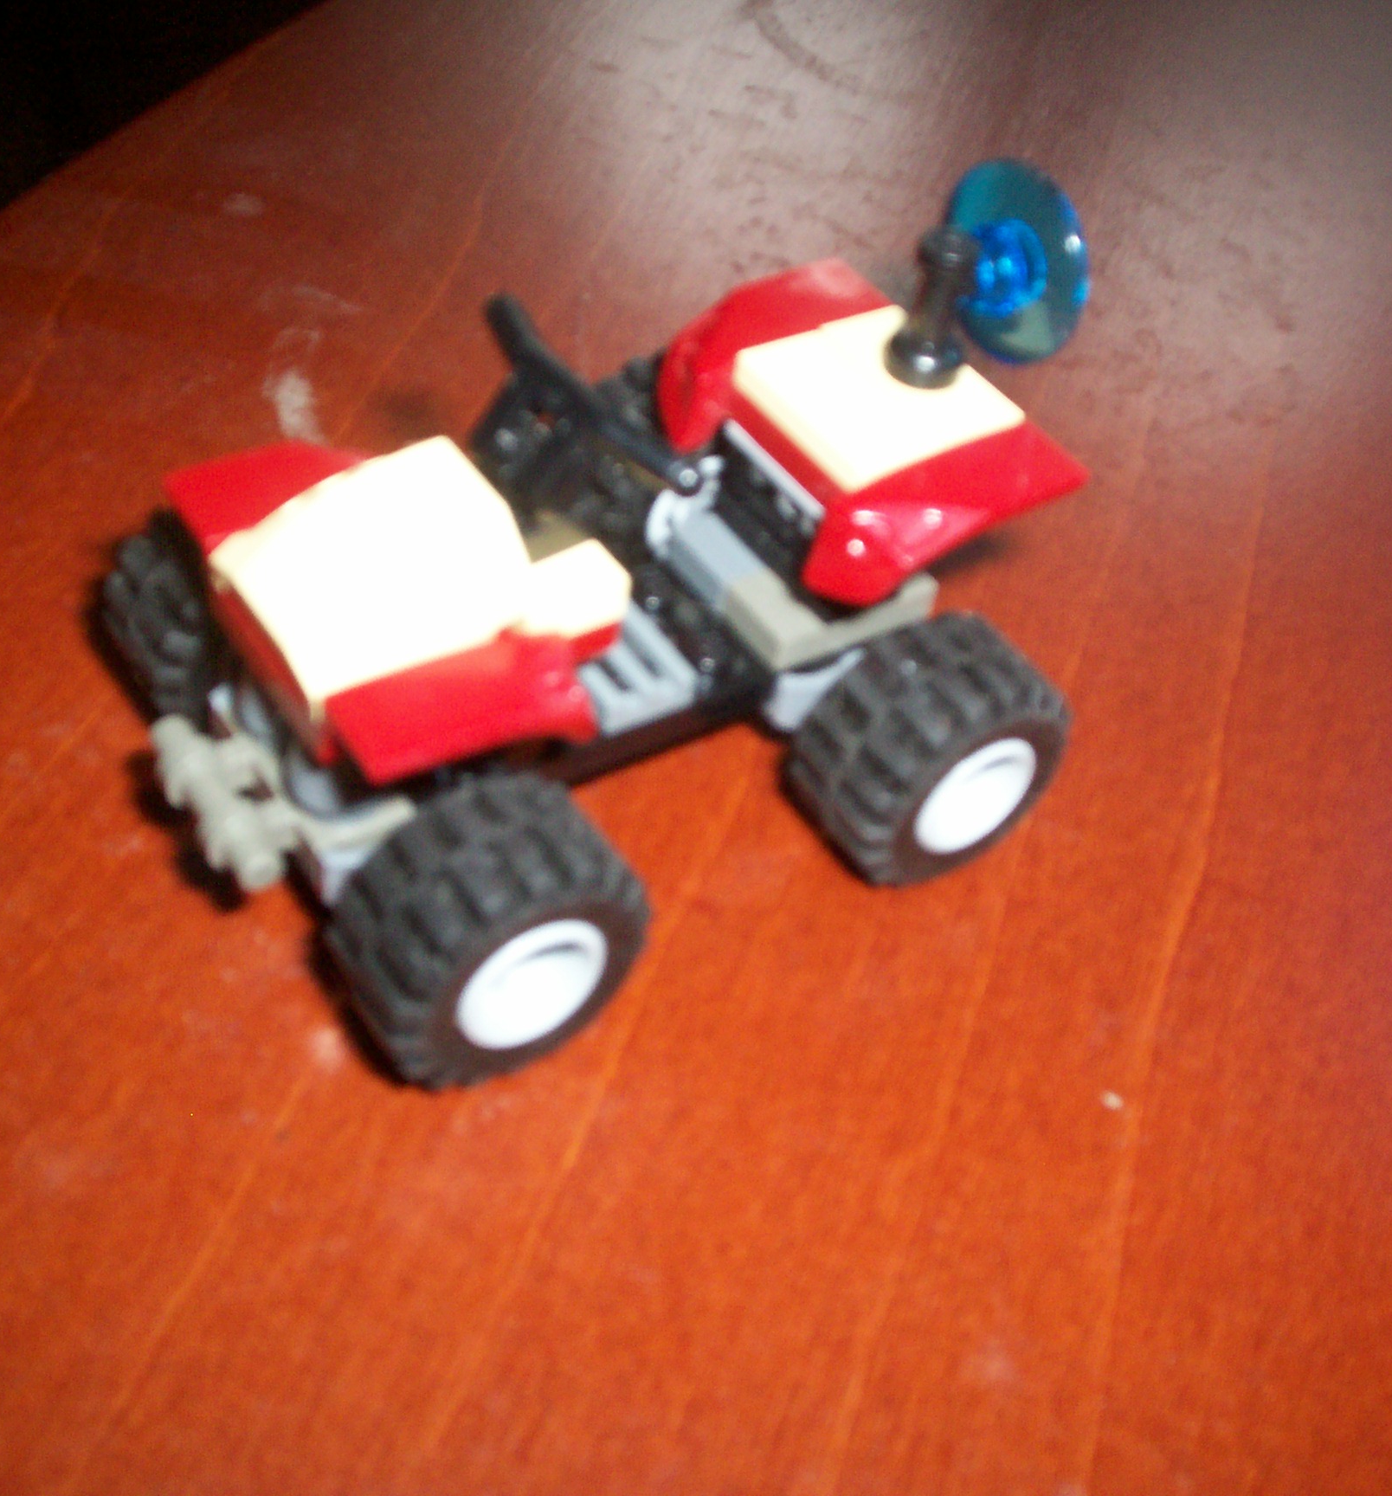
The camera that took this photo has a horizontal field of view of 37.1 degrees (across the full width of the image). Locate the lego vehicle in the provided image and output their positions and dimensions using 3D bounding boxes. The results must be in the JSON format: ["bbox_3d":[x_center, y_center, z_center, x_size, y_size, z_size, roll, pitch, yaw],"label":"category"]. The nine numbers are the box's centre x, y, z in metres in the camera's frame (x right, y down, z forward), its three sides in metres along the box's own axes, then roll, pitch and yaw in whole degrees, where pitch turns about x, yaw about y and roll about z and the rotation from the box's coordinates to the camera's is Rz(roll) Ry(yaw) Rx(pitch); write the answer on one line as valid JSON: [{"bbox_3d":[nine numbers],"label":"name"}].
[{"bbox_3d":[-0.006,-0.015,0.157,0.070,0.050,0.049,-22,55,-29],"label":"lego vehicle"}]

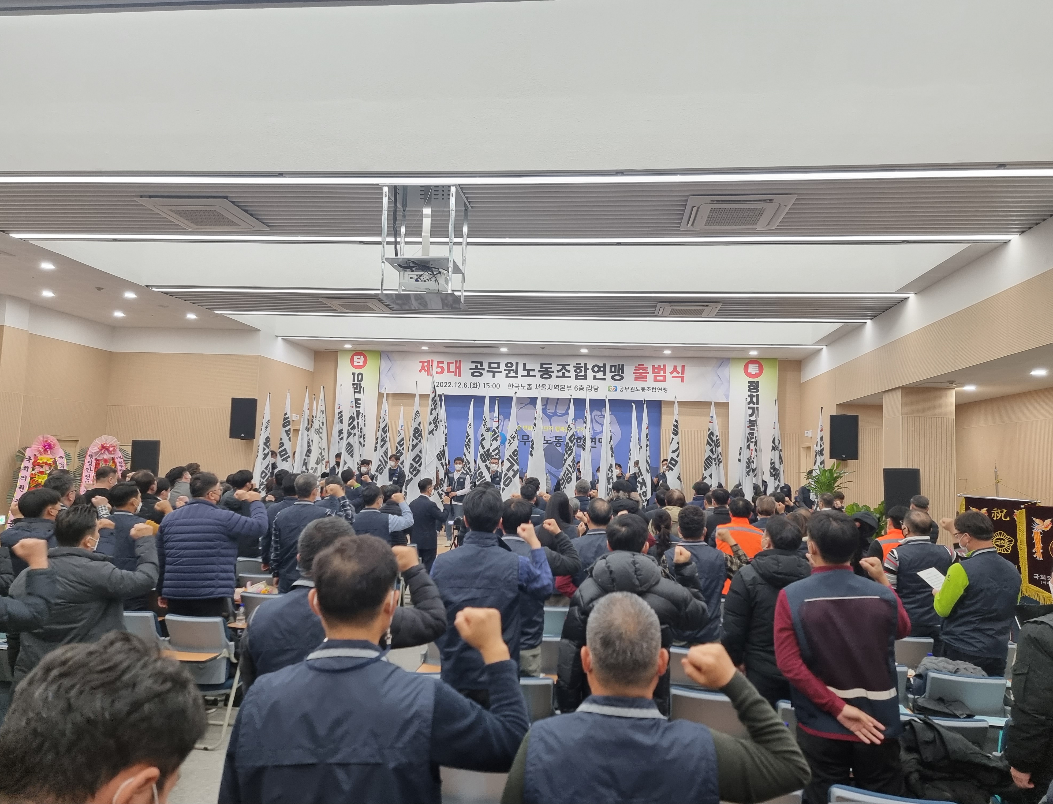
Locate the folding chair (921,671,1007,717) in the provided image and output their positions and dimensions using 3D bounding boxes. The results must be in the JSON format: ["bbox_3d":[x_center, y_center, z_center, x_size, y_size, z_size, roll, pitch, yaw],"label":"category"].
[{"bbox_3d":[2.465,1.959,4.360,0.540,0.820,0.580,1,-5,9],"label":"folding chair"}]

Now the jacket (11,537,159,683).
[{"bbox_3d":[-2.288,1.113,3.850,0.610,0.800,0.460,0,-5,22],"label":"jacket"}]

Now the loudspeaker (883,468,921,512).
[{"bbox_3d":[4.889,1.233,9.669,0.460,0.720,0.420,1,-5,17],"label":"loudspeaker"}]

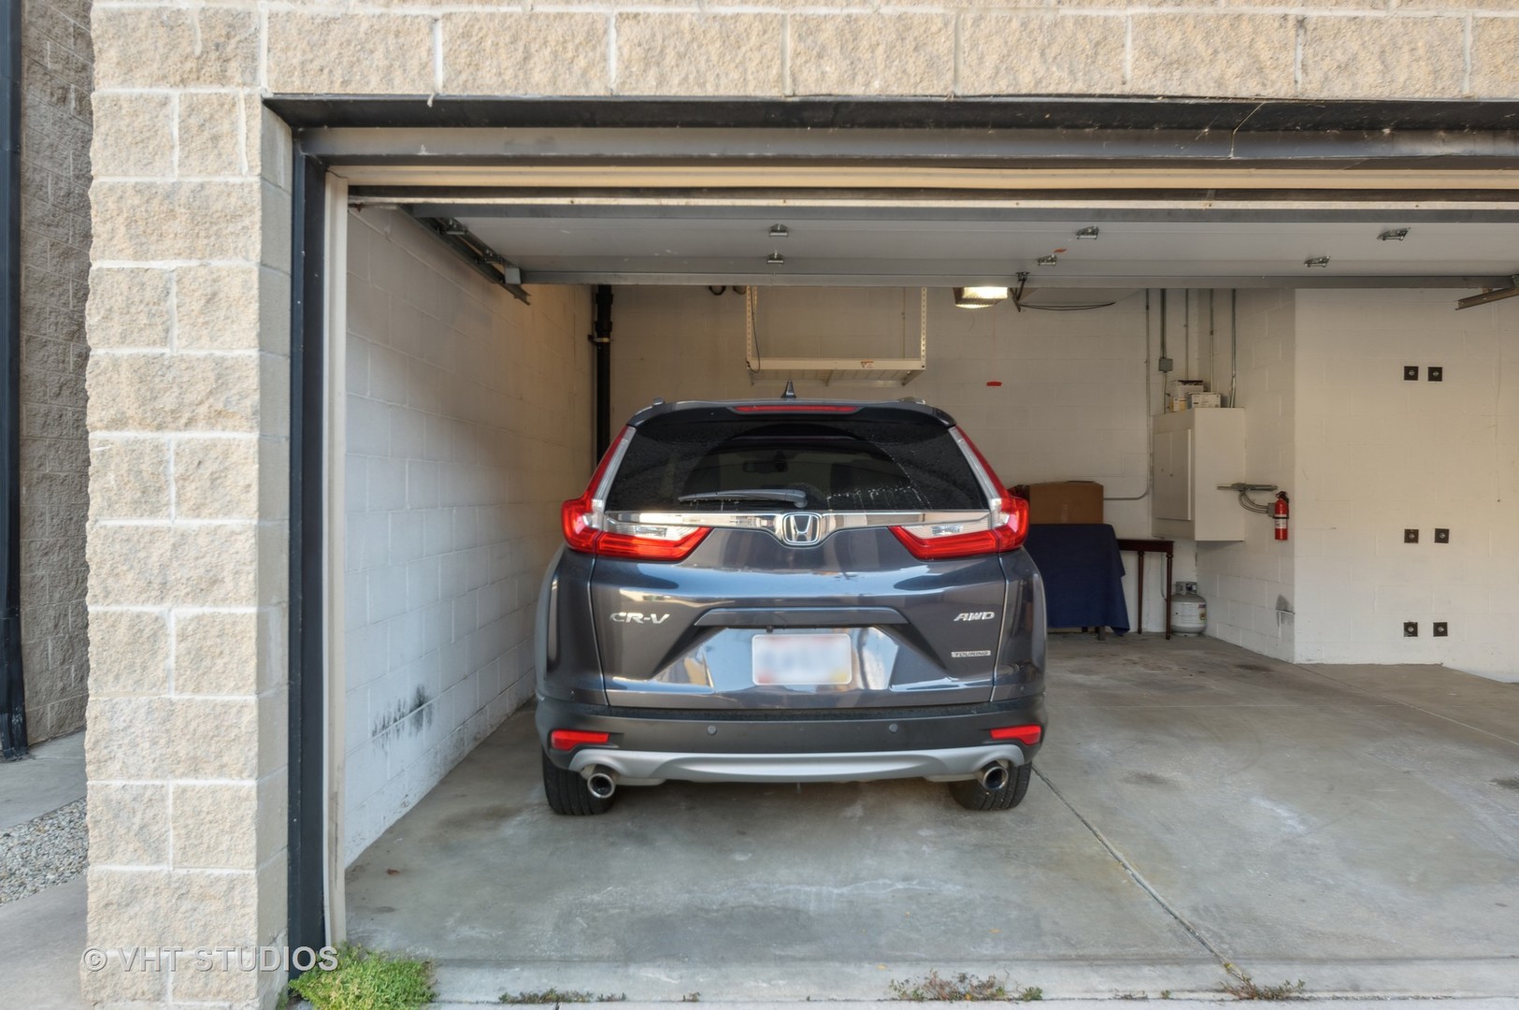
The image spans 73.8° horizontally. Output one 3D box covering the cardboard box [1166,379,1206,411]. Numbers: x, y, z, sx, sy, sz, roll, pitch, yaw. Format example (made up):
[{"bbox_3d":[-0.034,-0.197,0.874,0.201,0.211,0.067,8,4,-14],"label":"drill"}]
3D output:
[{"bbox_3d":[3.573,-0.897,8.460,0.205,0.267,0.210,0,1,0],"label":"cardboard box"}]

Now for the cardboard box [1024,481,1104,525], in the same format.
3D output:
[{"bbox_3d":[2.539,-0.010,8.584,0.615,0.340,0.380,0,1,0],"label":"cardboard box"}]

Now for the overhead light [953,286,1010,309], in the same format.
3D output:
[{"bbox_3d":[1.249,-1.213,5.734,0.270,0.170,0.320,0,1,0],"label":"overhead light"}]

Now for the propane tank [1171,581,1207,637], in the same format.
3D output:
[{"bbox_3d":[3.631,0.887,8.570,0.310,0.455,0.310,0,1,0],"label":"propane tank"}]

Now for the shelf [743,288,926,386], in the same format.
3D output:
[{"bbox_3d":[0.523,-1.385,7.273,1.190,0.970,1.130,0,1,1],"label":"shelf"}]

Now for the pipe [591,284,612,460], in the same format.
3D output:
[{"bbox_3d":[-1.320,-0.402,8.549,0.140,3.050,0.140,0,1,0],"label":"pipe"}]

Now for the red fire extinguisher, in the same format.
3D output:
[{"bbox_3d":[3.763,0.081,7.292,0.120,0.359,0.105,0,1,-28],"label":"red fire extinguisher"}]

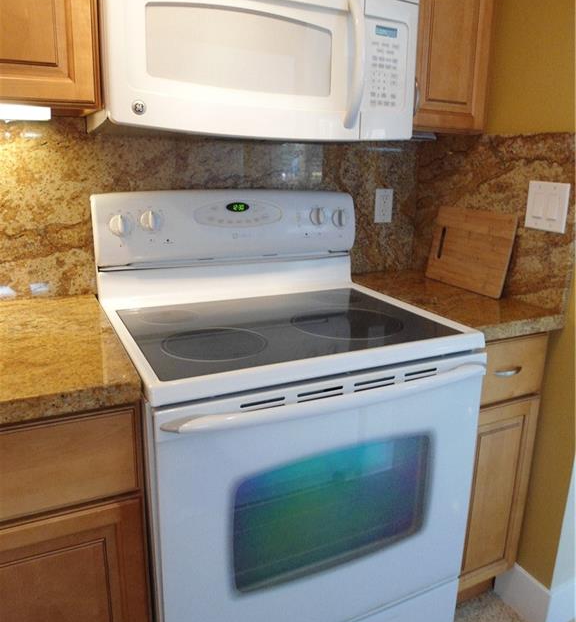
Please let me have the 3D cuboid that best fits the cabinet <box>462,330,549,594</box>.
[{"bbox_3d":[0.418,0.399,1.786,0.260,0.880,0.602,-7,19,-24],"label":"cabinet"}]

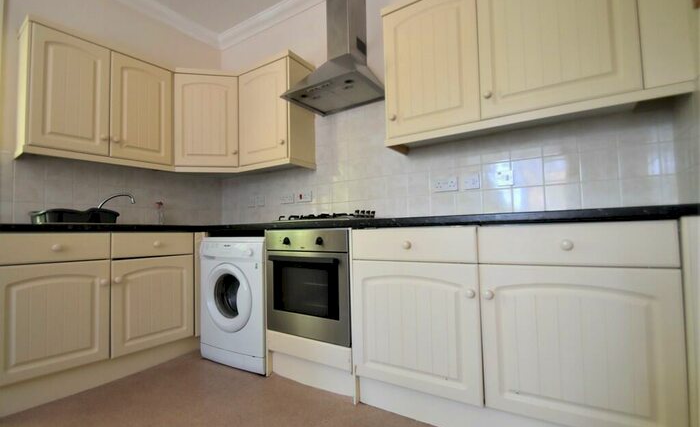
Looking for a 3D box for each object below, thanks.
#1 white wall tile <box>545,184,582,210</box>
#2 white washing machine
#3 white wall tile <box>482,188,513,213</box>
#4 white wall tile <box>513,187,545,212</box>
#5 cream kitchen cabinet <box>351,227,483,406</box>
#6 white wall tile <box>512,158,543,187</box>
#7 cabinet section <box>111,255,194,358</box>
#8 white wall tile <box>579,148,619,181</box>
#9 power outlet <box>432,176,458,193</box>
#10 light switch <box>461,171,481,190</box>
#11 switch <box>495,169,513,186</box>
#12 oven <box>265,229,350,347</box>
[{"bbox_3d":[1.133,-0.082,1.551,0.151,0.151,0.010,-3,-4,29],"label":"white wall tile"},{"bbox_3d":[-0.630,0.576,2.122,0.595,0.832,0.560,-3,-5,28],"label":"white washing machine"},{"bbox_3d":[0.865,-0.067,1.701,0.151,0.151,0.010,-3,-4,29],"label":"white wall tile"},{"bbox_3d":[0.999,-0.074,1.626,0.151,0.151,0.010,-3,-4,29],"label":"white wall tile"},{"bbox_3d":[0.410,0.439,1.525,0.592,0.740,0.580,-3,-5,31],"label":"cream kitchen cabinet"},{"bbox_3d":[0.958,-0.217,1.572,0.153,0.153,0.010,-3,-5,31],"label":"white wall tile"},{"bbox_3d":[-1.454,0.580,1.999,0.450,0.570,0.500,-3,-4,29],"label":"cabinet section"},{"bbox_3d":[1.264,-0.243,1.484,0.151,0.151,0.010,-3,-4,29],"label":"white wall tile"},{"bbox_3d":[0.590,-0.177,1.800,0.146,0.087,0.012,-3,-5,31],"label":"power outlet"},{"bbox_3d":[0.739,-0.195,1.767,0.088,0.088,0.012,-3,-4,29],"label":"light switch"},{"bbox_3d":[0.862,-0.199,1.631,0.088,0.088,0.012,-3,-5,31],"label":"switch"},{"bbox_3d":[-0.124,0.407,1.872,0.588,0.598,0.570,-3,-4,29],"label":"oven"}]

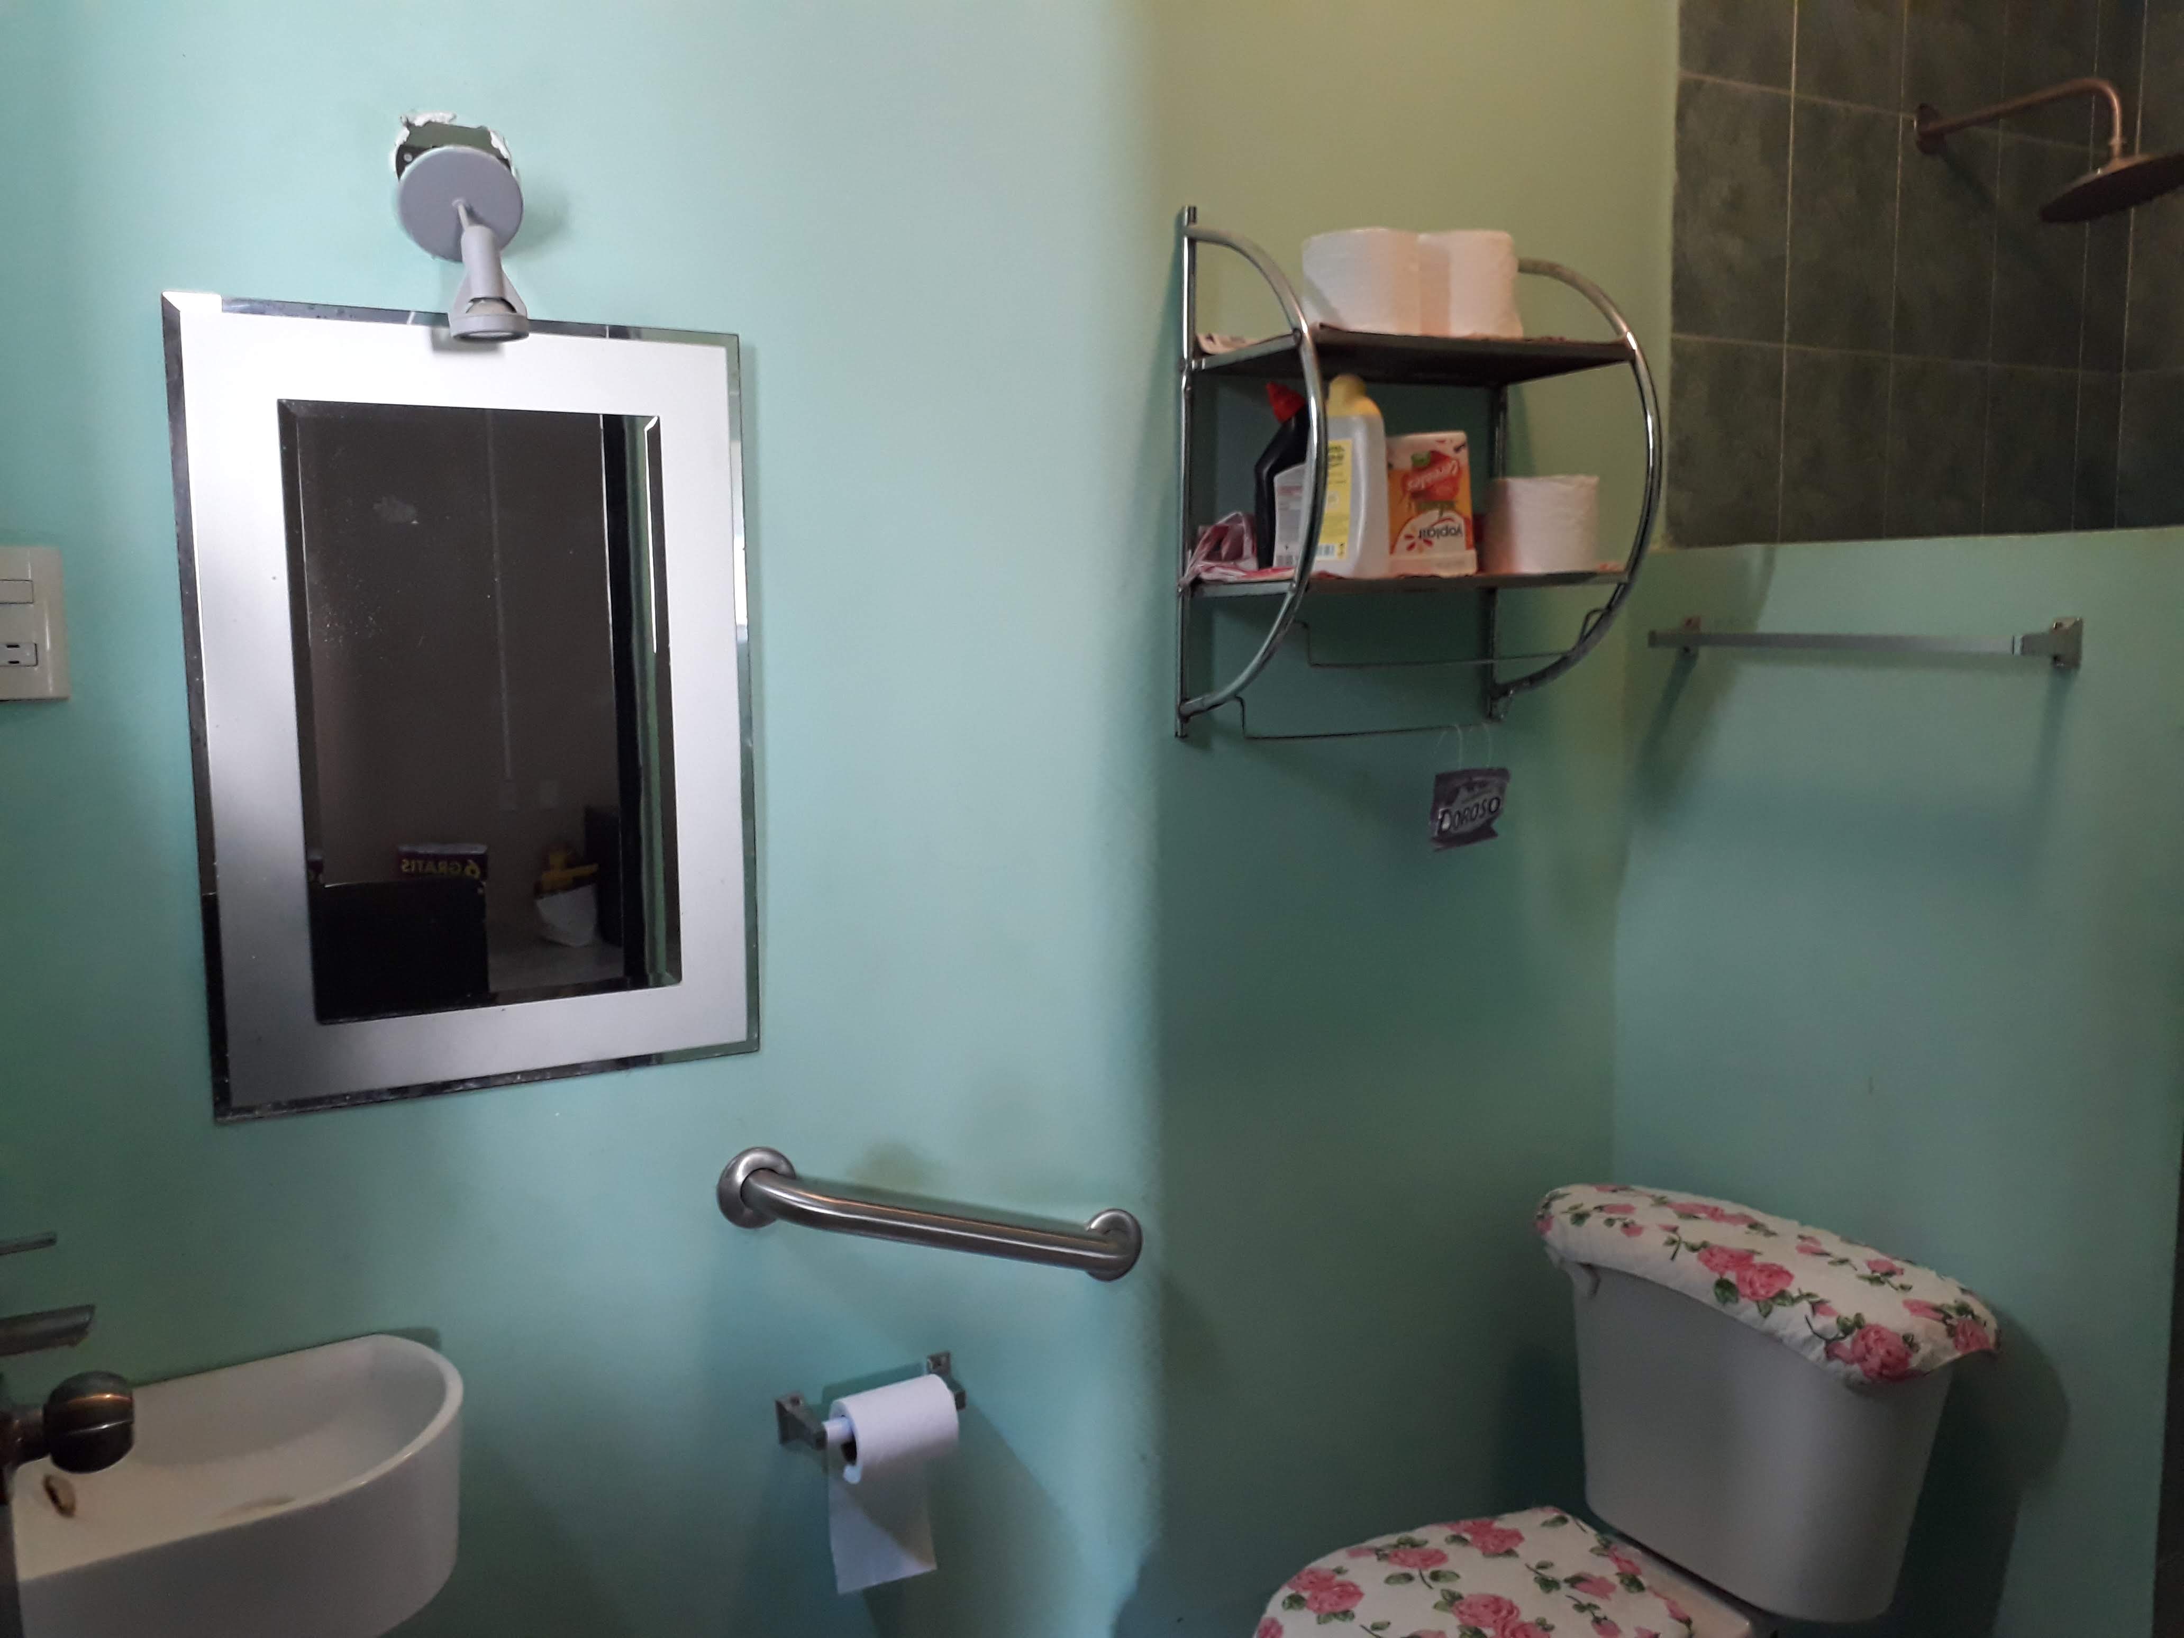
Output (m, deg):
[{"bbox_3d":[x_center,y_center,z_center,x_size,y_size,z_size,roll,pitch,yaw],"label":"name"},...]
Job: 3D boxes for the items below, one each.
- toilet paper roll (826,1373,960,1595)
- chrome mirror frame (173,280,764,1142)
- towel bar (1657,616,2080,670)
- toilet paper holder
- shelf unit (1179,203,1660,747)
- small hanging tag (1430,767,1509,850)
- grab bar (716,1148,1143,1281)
[{"bbox_3d":[-0.190,0.657,1.652,0.103,0.212,0.082,-4,8,-28],"label":"toilet paper roll"},{"bbox_3d":[-0.512,-0.092,1.450,0.449,0.652,0.016,-4,8,-28],"label":"chrome mirror frame"},{"bbox_3d":[0.782,-0.186,1.782,0.060,0.047,0.483,-4,8,-28],"label":"towel bar"},{"bbox_3d":[-0.209,0.579,1.662,0.185,0.053,0.063,-4,8,-28],"label":"toilet paper holder"},{"bbox_3d":[0.342,-0.356,1.766,0.451,0.546,0.244,-4,8,-28],"label":"shelf unit"},{"bbox_3d":[0.427,-0.013,1.915,0.100,0.082,0.012,-4,8,-28],"label":"small hanging tag"},{"bbox_3d":[-0.130,0.405,1.679,0.486,0.081,0.072,17,-2,-28],"label":"grab bar"}]

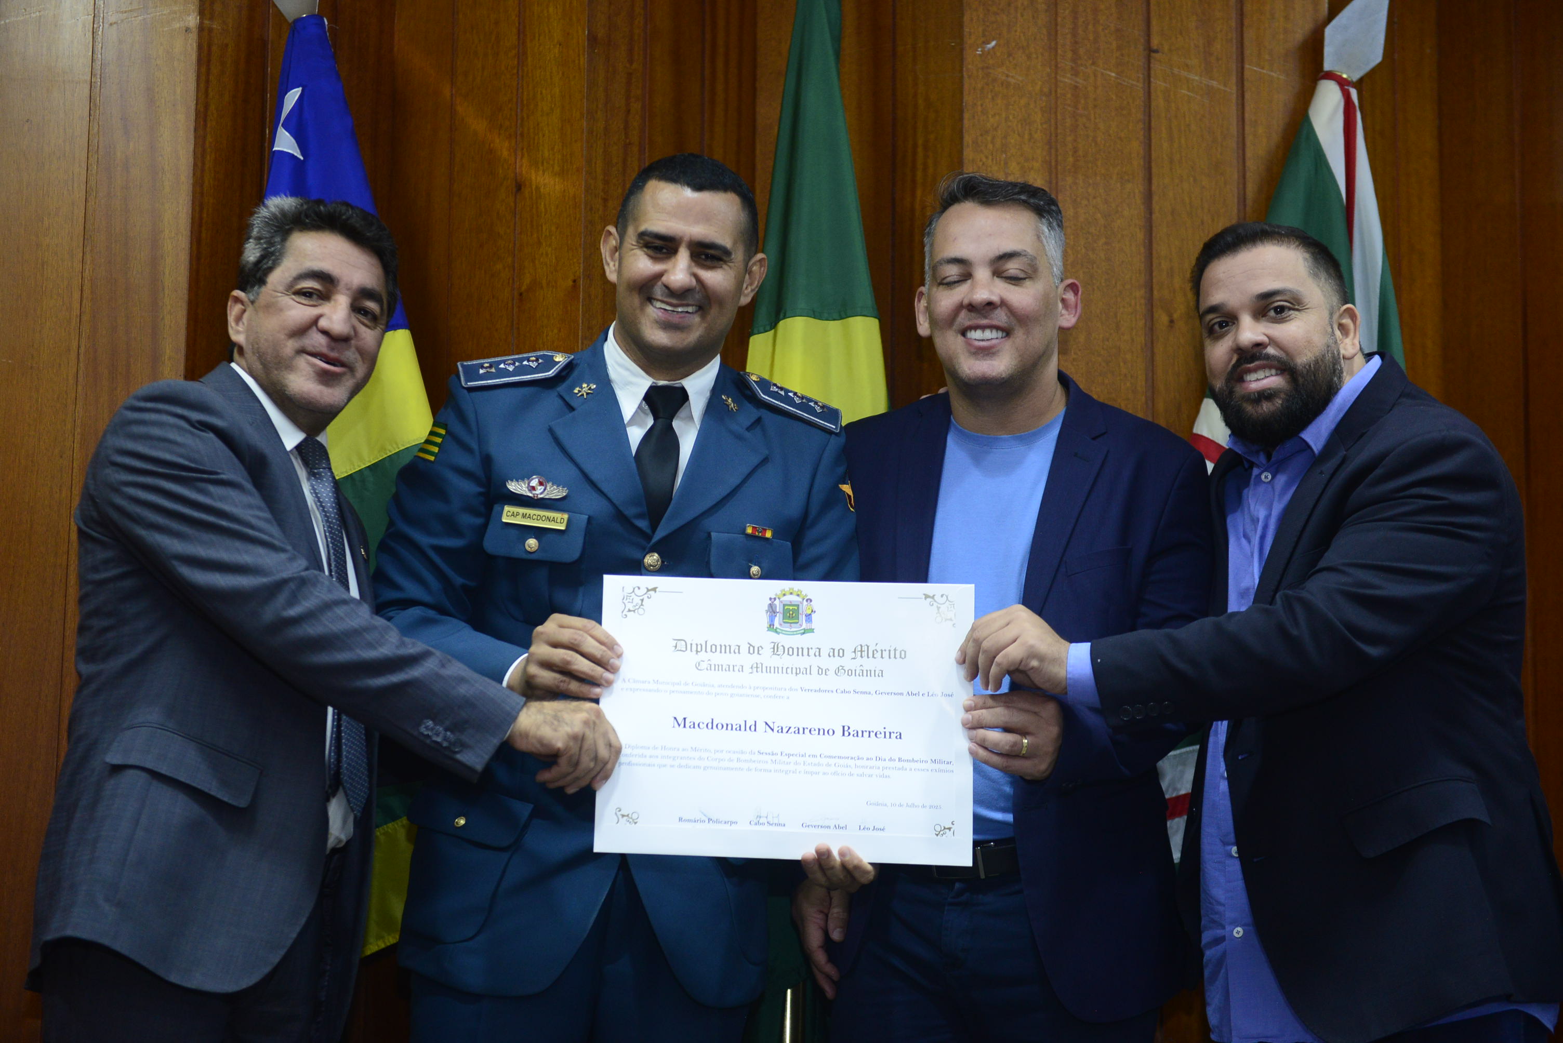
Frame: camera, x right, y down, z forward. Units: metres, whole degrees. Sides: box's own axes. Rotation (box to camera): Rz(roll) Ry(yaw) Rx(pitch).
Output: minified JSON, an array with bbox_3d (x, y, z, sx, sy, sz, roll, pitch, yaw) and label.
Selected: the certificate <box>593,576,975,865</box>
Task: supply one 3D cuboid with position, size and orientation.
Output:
[{"bbox_3d":[0.004,0.209,2.850,0.405,0.298,0.015,1,-9,4],"label":"certificate"}]

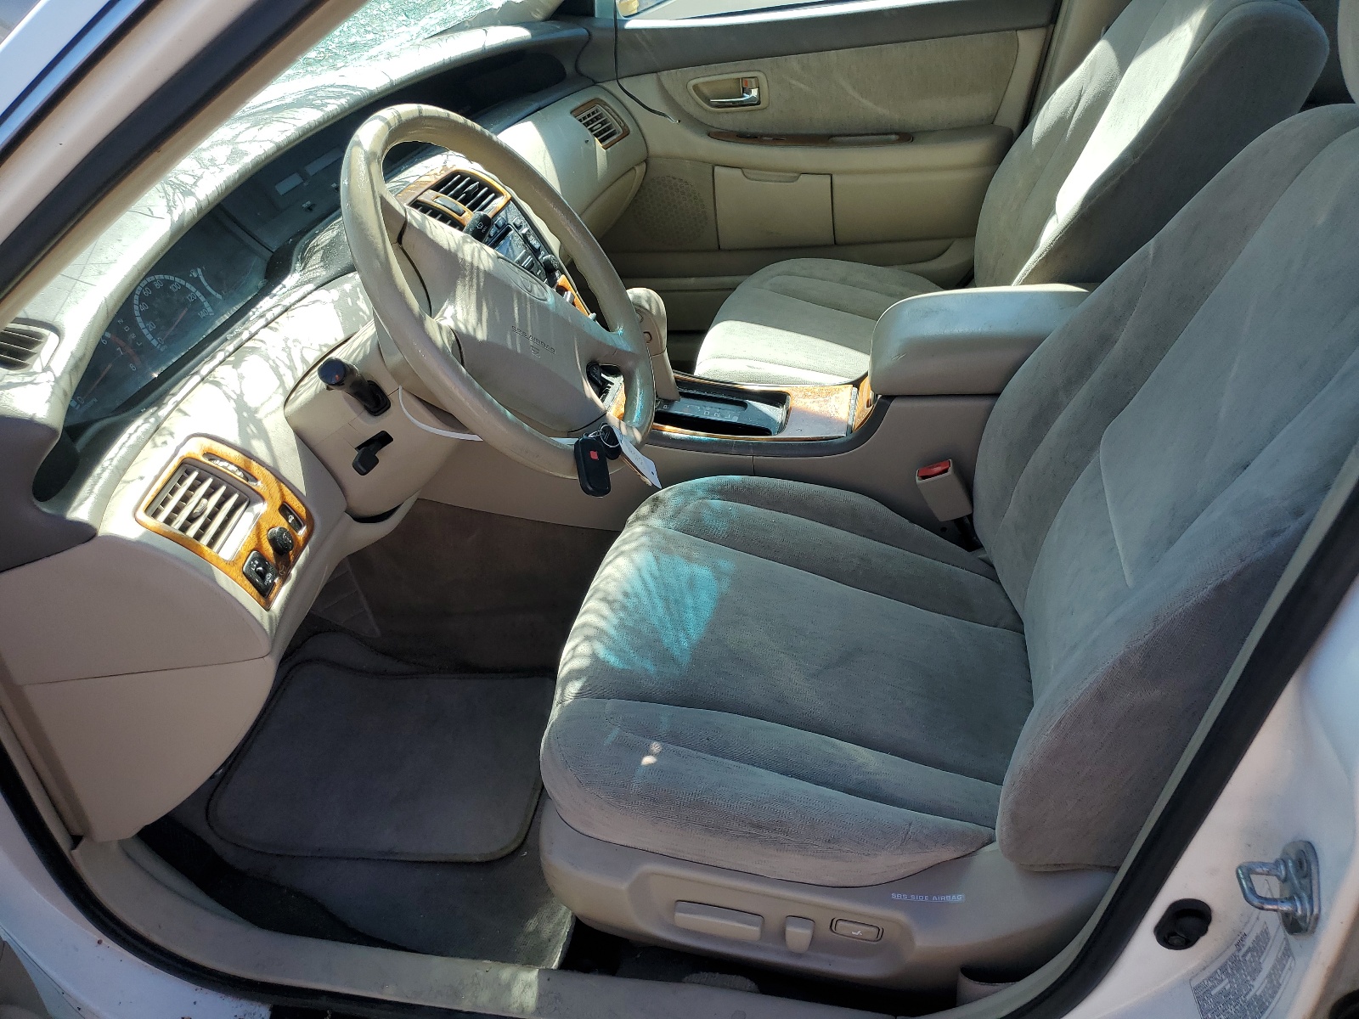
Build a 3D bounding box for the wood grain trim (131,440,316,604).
[{"bbox_3d":[-0.373,0.008,0.845,0.028,0.130,0.130,-43,25,25],"label":"wood grain trim"}]

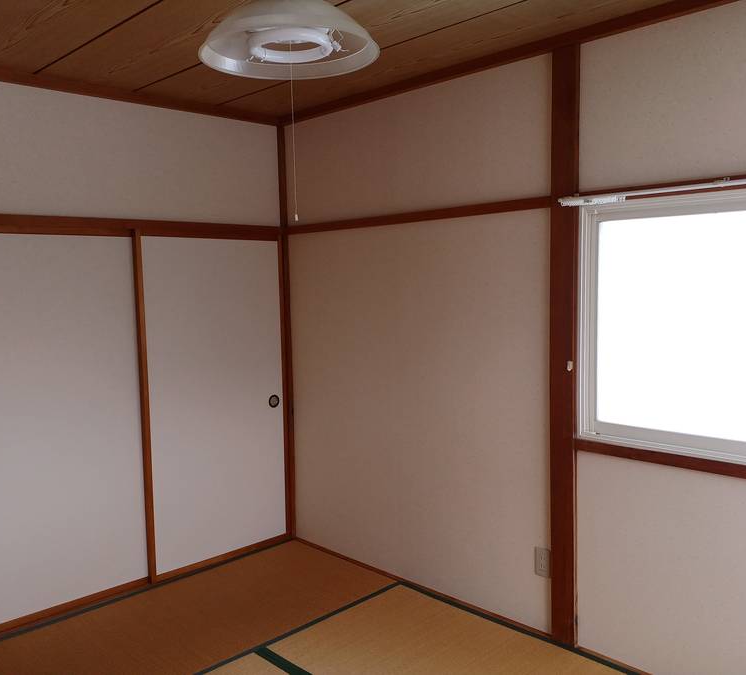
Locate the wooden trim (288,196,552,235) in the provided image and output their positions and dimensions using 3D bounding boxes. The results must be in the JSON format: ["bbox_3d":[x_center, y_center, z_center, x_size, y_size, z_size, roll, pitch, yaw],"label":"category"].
[{"bbox_3d":[0.120,-0.580,3.446,0.045,0.050,1.742,-6,6,-44],"label":"wooden trim"}]

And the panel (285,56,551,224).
[{"bbox_3d":[0.124,-0.885,3.436,0.050,0.563,1.753,-6,6,-44],"label":"panel"}]

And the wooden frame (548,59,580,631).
[{"bbox_3d":[0.780,0.087,2.832,0.065,2.433,0.102,-6,6,-44],"label":"wooden frame"}]

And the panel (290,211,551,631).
[{"bbox_3d":[0.150,0.334,3.533,0.050,1.790,1.742,-6,6,-44],"label":"panel"}]

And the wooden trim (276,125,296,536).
[{"bbox_3d":[-0.516,0.004,4.144,0.060,2.437,0.060,-6,6,-44],"label":"wooden trim"}]

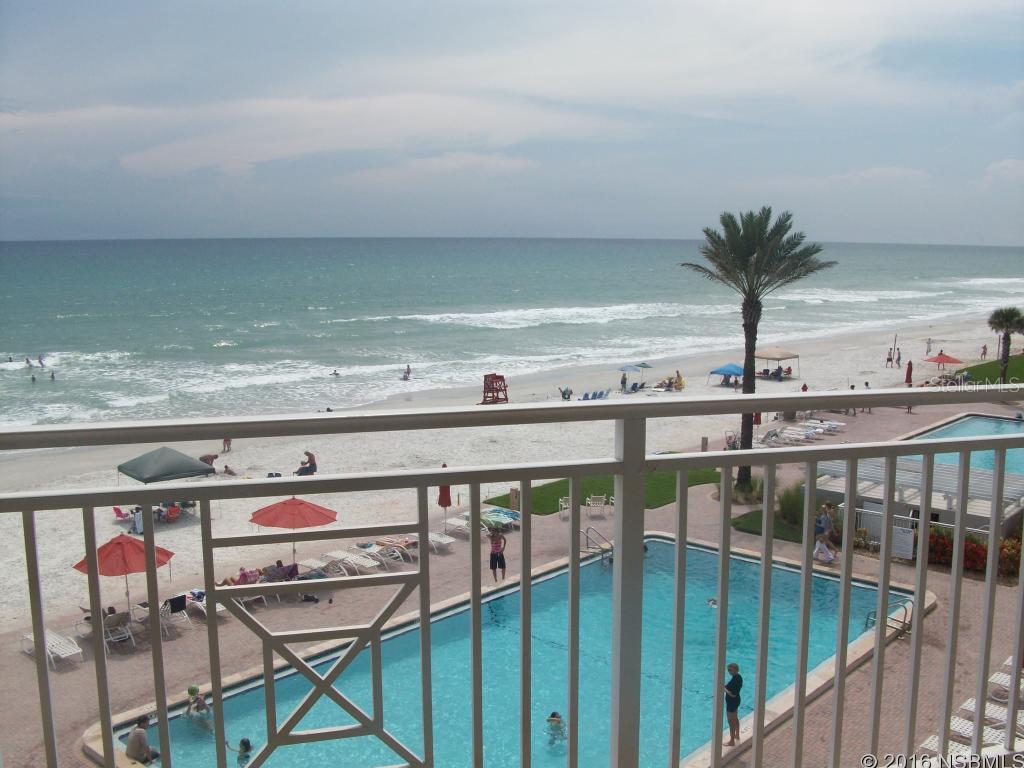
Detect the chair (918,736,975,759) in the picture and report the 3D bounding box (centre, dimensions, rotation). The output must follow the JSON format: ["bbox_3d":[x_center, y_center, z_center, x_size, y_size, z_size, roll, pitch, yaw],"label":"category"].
[{"bbox_3d":[9.035,7.376,19.552,1.900,0.500,0.660,7,11,38],"label":"chair"}]

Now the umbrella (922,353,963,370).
[{"bbox_3d":[29.769,-0.839,69.197,2.700,2.500,2.700,8,12,44],"label":"umbrella"}]

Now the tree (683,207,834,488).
[{"bbox_3d":[10.069,-1.345,41.170,6.300,11.580,6.300,0,8,0],"label":"tree"}]

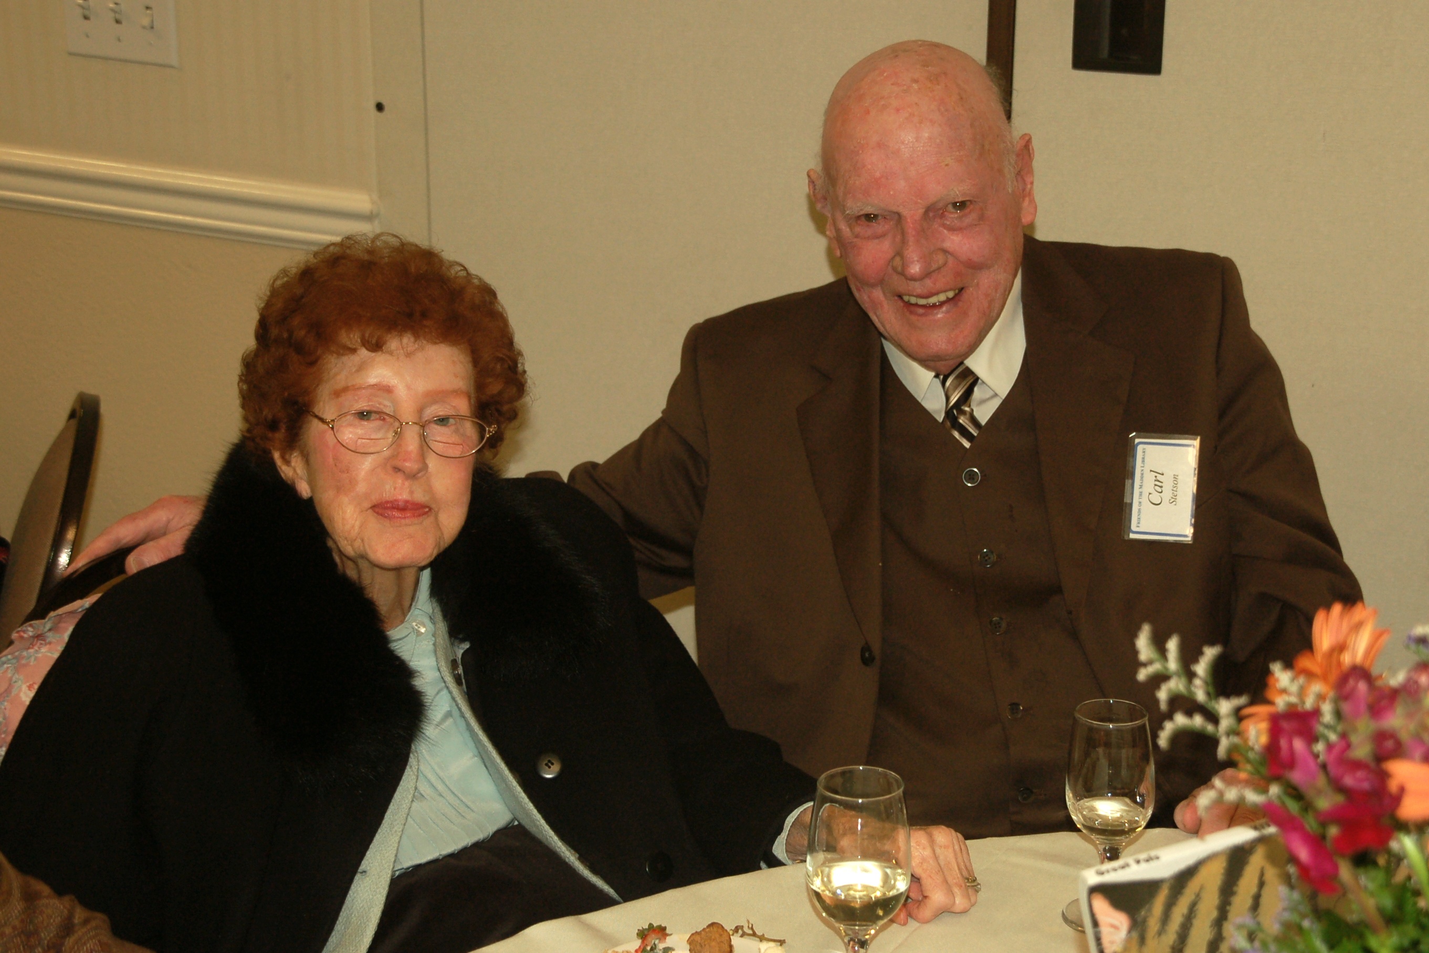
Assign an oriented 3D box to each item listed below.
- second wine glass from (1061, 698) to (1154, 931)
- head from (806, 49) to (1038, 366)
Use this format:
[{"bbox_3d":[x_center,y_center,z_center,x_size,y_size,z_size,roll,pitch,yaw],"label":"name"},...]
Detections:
[{"bbox_3d":[0.305,0.264,1.850,0.069,0.174,0.069,0,18,0],"label":"second wine glass"},{"bbox_3d":[0.170,-0.239,1.951,0.188,0.240,0.225,-6,26,13],"label":"head"}]

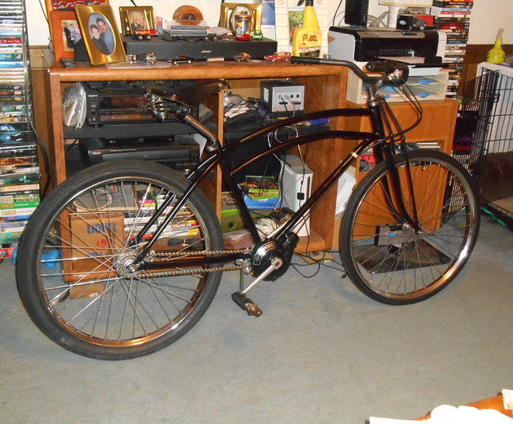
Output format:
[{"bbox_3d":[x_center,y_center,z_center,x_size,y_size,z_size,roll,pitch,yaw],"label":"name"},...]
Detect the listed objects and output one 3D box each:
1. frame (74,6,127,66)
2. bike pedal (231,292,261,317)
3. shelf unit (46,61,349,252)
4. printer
[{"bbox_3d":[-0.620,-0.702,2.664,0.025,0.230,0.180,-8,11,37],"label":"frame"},{"bbox_3d":[-0.030,0.309,2.268,0.072,0.032,0.110,34,-1,-24],"label":"bike pedal"},{"bbox_3d":[-0.281,-0.248,3.047,1.250,0.877,0.460,-5,22,-20],"label":"shelf unit"},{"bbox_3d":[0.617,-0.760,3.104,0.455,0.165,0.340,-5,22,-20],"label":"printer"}]

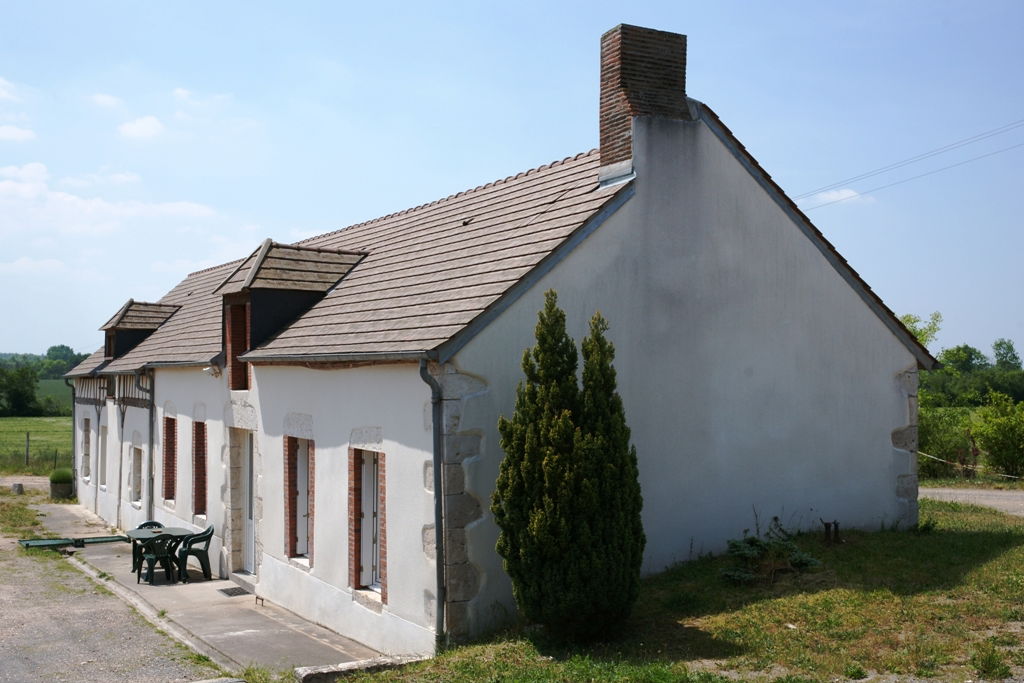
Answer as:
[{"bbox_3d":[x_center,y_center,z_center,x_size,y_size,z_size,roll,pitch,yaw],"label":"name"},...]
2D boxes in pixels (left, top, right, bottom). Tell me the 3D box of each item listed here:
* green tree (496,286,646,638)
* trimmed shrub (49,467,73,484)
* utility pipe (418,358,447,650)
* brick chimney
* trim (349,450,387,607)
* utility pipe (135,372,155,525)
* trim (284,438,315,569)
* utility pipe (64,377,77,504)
[{"bbox_3d":[0.531,1.166,10.700,1.400,3.250,1.400,0,-1,0],"label":"green tree"},{"bbox_3d":[-13.263,3.960,33.500,0.720,0.550,0.720,1,-2,-29],"label":"trimmed shrub"},{"bbox_3d":[-0.779,1.597,11.150,0.220,2.861,0.090,1,-2,-29],"label":"utility pipe"},{"bbox_3d":[1.538,-2.623,12.743,0.887,1.670,0.609,1,-2,-29],"label":"brick chimney"},{"bbox_3d":[-1.569,2.060,12.972,0.200,1.645,1.158,1,-2,-29],"label":"trim"},{"bbox_3d":[-7.472,2.243,23.200,0.380,3.303,0.100,1,-2,-29],"label":"utility pipe"},{"bbox_3d":[-2.746,2.095,15.107,0.200,1.636,1.272,1,-2,-29],"label":"trim"},{"bbox_3d":[-12.563,2.805,32.400,0.300,3.502,0.100,1,-2,-29],"label":"utility pipe"}]

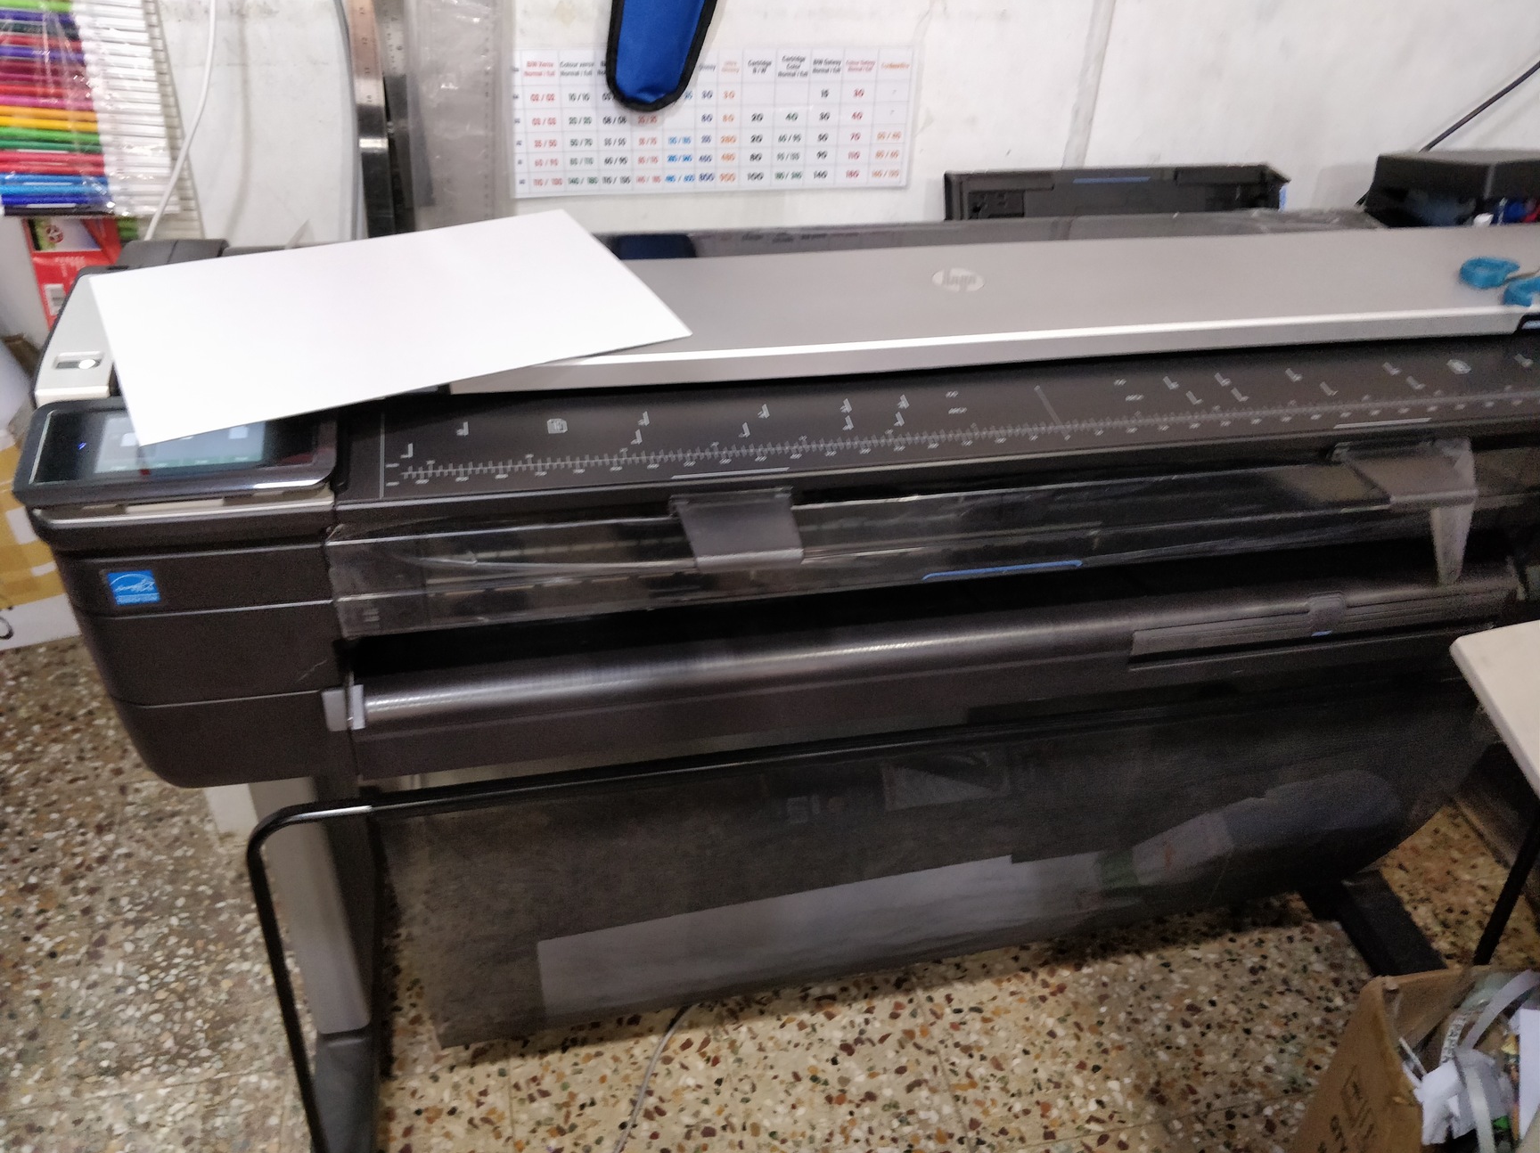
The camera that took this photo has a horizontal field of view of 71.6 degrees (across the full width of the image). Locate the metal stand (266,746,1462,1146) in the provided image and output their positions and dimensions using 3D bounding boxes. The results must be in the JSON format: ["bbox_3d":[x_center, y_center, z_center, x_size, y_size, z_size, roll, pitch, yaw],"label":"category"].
[{"bbox_3d":[0.162,0.266,1.278,1.370,0.610,0.570,-5,33,-10],"label":"metal stand"}]

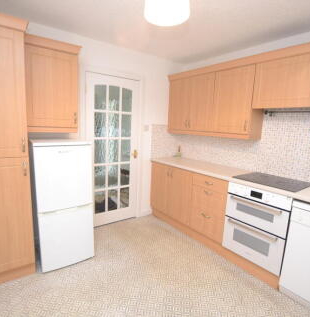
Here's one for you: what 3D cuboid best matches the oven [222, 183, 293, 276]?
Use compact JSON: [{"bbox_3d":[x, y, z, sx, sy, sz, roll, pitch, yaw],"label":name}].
[{"bbox_3d":[1.178,0.637,2.129,0.560,0.752,0.578,-6,13,-39],"label":"oven"}]

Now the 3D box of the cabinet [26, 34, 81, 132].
[{"bbox_3d":[-1.100,-0.709,2.089,0.497,0.853,0.330,-4,12,-33],"label":"cabinet"}]

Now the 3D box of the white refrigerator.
[{"bbox_3d":[-1.012,0.428,2.178,0.503,1.271,0.550,-4,12,-33],"label":"white refrigerator"}]

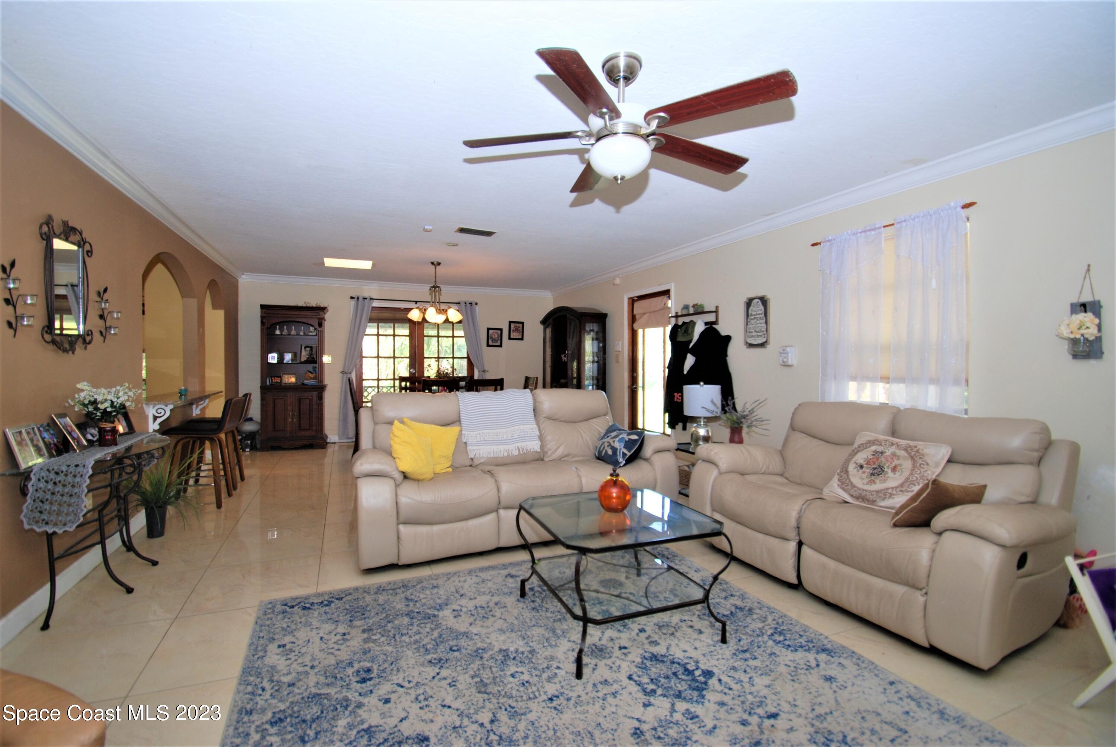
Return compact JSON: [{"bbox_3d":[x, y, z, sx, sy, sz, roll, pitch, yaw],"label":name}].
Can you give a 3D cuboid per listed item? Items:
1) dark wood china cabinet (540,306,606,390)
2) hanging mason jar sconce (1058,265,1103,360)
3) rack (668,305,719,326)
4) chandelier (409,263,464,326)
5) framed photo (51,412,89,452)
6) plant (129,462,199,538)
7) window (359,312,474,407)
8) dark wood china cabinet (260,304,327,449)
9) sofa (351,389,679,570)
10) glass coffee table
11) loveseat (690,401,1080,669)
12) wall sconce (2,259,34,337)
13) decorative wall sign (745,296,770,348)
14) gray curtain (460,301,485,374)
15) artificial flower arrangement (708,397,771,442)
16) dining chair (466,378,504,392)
[{"bbox_3d":[0.221,0.025,7.114,0.416,2.025,1.420,0,2,-25],"label":"dark wood china cabinet"},{"bbox_3d":[2.655,-0.315,2.374,0.145,0.490,0.150,-1,2,-25],"label":"hanging mason jar sconce"},{"bbox_3d":[1.409,-0.588,4.893,0.116,0.197,0.645,0,2,-25],"label":"rack"},{"bbox_3d":[-1.530,-0.991,5.818,0.650,0.780,0.650,0,2,-25],"label":"chandelier"},{"bbox_3d":[-2.583,0.311,2.464,0.025,0.220,0.180,-27,15,-28],"label":"framed photo"},{"bbox_3d":[-2.675,0.860,3.189,0.380,0.510,0.380,0,2,-25],"label":"plant"},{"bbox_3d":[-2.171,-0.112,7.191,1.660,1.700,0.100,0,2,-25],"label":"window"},{"bbox_3d":[-3.611,0.064,6.411,0.800,1.947,0.400,0,2,-25],"label":"dark wood china cabinet"},{"bbox_3d":[-0.297,0.637,3.461,2.270,0.985,0.900,0,2,-25],"label":"sofa"},{"bbox_3d":[0.275,0.927,2.250,0.750,0.495,0.750,0,2,-21],"label":"glass coffee table"},{"bbox_3d":[1.664,0.683,2.713,0.870,0.965,1.690,0,2,-25],"label":"loveseat"},{"bbox_3d":[-2.247,-0.317,1.941,0.100,0.335,0.170,0,2,-25],"label":"wall sconce"},{"bbox_3d":[1.786,-0.457,4.176,0.024,0.420,0.270,0,2,-25],"label":"decorative wall sign"},{"bbox_3d":[-1.371,-0.057,7.466,0.450,2.100,0.120,0,2,-25],"label":"gray curtain"},{"bbox_3d":[1.450,0.393,3.750,0.420,0.390,0.460,0,2,-25],"label":"artificial flower arrangement"},{"bbox_3d":[-0.914,0.570,5.580,0.440,1.010,0.500,0,2,-25],"label":"dining chair"}]

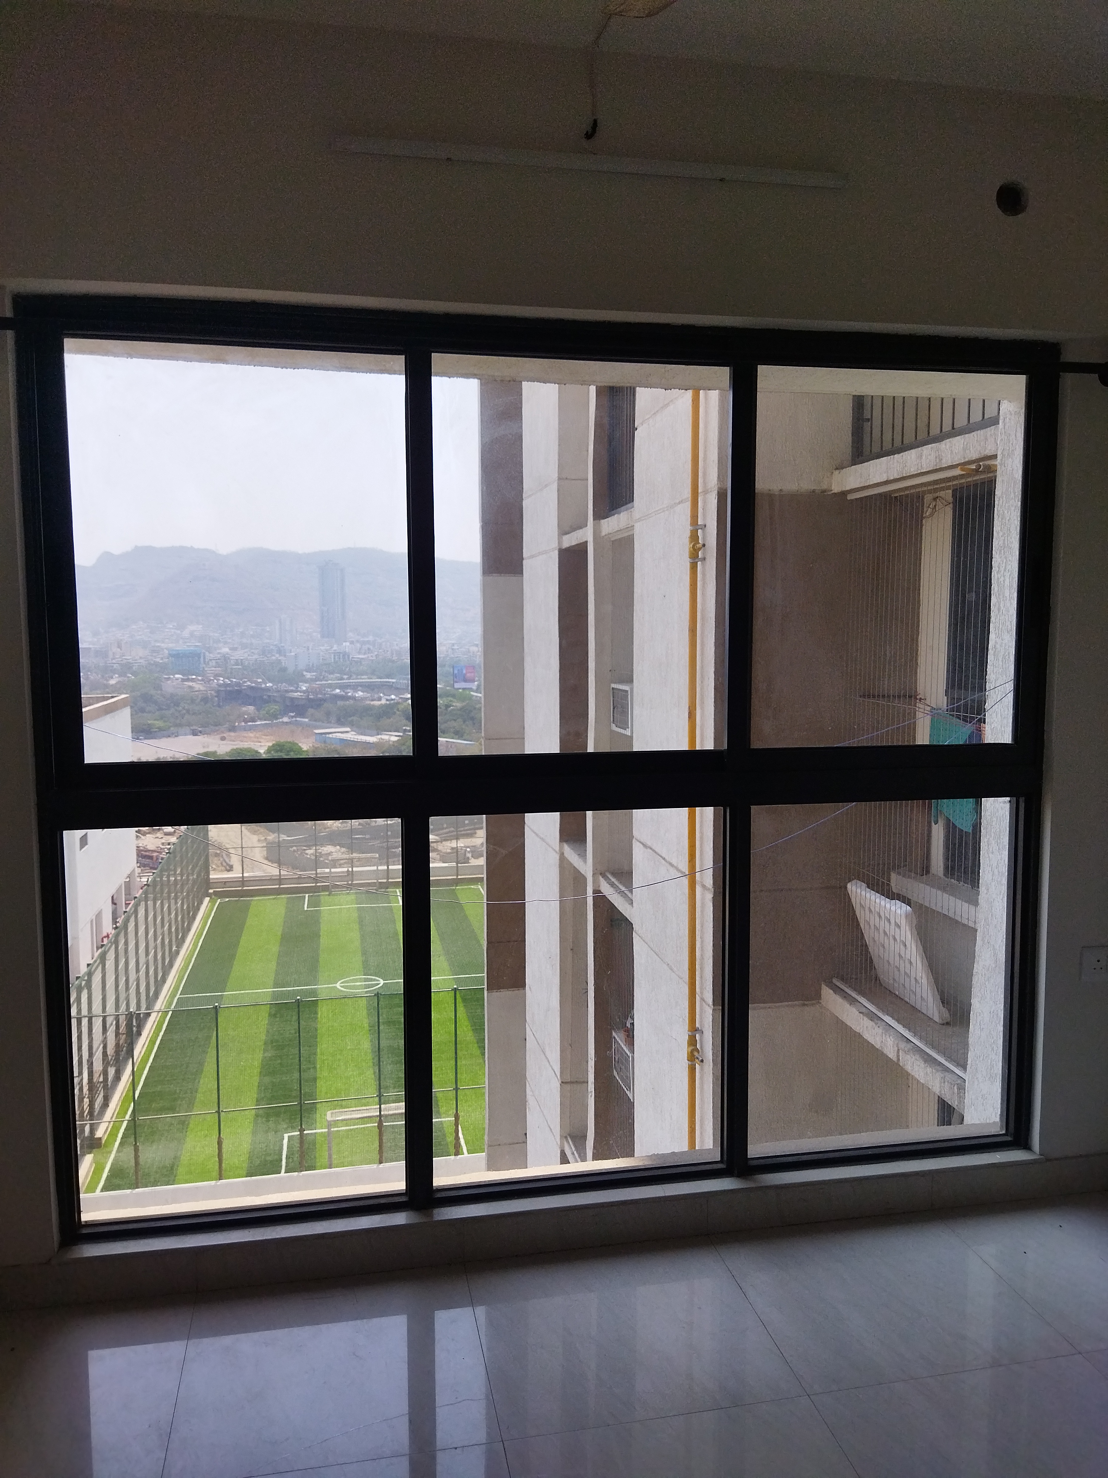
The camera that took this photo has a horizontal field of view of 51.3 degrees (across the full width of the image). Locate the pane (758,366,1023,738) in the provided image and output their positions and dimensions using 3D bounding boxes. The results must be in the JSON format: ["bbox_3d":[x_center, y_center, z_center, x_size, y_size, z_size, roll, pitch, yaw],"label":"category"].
[{"bbox_3d":[0.831,-0.437,2.850,0.707,0.909,0.030,-1,6,-11],"label":"pane"}]

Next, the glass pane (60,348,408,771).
[{"bbox_3d":[-0.680,-0.402,2.550,0.715,0.909,0.030,-1,6,-11],"label":"glass pane"}]

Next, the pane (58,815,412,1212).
[{"bbox_3d":[-0.712,0.642,2.643,0.735,0.902,0.030,-1,6,-11],"label":"pane"}]

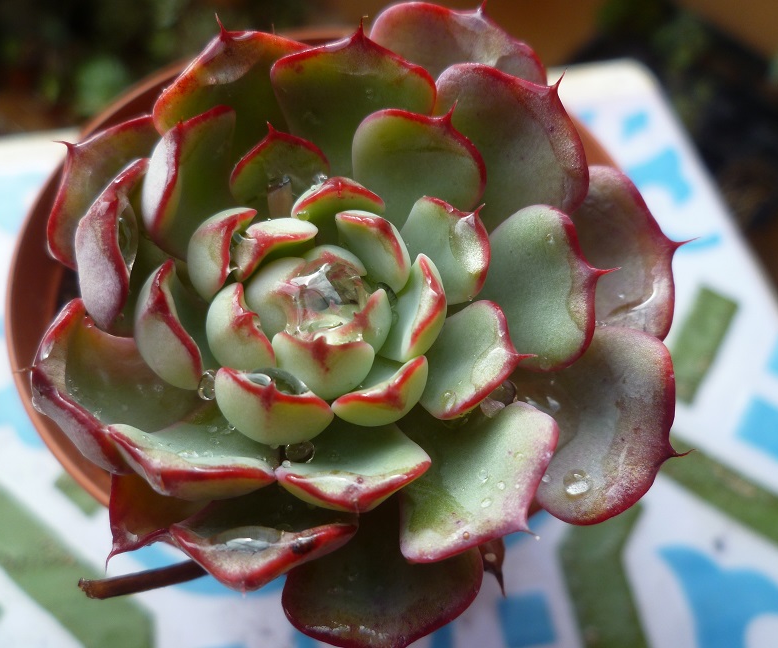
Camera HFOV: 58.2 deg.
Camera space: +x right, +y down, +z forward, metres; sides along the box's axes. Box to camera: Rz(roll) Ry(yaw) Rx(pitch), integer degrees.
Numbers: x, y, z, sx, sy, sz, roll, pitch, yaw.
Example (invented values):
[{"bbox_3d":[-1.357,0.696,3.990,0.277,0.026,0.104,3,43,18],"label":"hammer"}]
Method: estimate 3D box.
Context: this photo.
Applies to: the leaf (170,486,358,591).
[{"bbox_3d":[-0.022,0.037,0.146,0.038,0.011,0.041,14,39,5],"label":"leaf"}]

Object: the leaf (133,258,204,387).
[{"bbox_3d":[-0.049,0.000,0.158,0.011,0.020,0.027,-29,59,32],"label":"leaf"}]

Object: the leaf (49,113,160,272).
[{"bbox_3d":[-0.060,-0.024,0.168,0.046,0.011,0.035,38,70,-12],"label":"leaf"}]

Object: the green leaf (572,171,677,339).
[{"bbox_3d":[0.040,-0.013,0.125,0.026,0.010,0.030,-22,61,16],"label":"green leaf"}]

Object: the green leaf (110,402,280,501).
[{"bbox_3d":[-0.034,0.022,0.147,0.035,0.011,0.038,19,30,7],"label":"green leaf"}]

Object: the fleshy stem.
[{"bbox_3d":[-0.037,0.040,0.113,0.024,0.003,0.003,-9,62,-2],"label":"fleshy stem"}]

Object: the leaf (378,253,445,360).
[{"bbox_3d":[0.004,-0.001,0.149,0.010,0.025,0.021,14,64,-28],"label":"leaf"}]

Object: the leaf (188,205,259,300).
[{"bbox_3d":[-0.028,-0.012,0.120,0.009,0.017,0.016,17,64,29],"label":"leaf"}]

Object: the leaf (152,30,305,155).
[{"bbox_3d":[-0.030,-0.043,0.140,0.031,0.010,0.033,-21,95,-7],"label":"leaf"}]

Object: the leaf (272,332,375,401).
[{"bbox_3d":[-0.014,0.009,0.146,0.021,0.018,0.009,6,88,2],"label":"leaf"}]

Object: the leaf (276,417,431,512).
[{"bbox_3d":[-0.007,0.029,0.146,0.031,0.010,0.023,-6,36,-4],"label":"leaf"}]

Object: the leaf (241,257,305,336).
[{"bbox_3d":[-0.024,-0.005,0.149,0.009,0.018,0.016,0,60,27],"label":"leaf"}]

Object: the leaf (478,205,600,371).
[{"bbox_3d":[0.025,-0.004,0.153,0.042,0.010,0.032,-18,65,24],"label":"leaf"}]

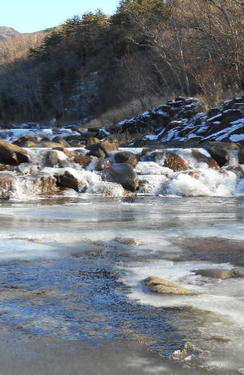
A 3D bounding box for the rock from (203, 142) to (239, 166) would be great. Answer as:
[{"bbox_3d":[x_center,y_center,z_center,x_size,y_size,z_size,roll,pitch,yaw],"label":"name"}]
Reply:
[{"bbox_3d":[2.786,-0.924,18.600,0.952,0.658,0.750,0,4,0],"label":"rock"}]

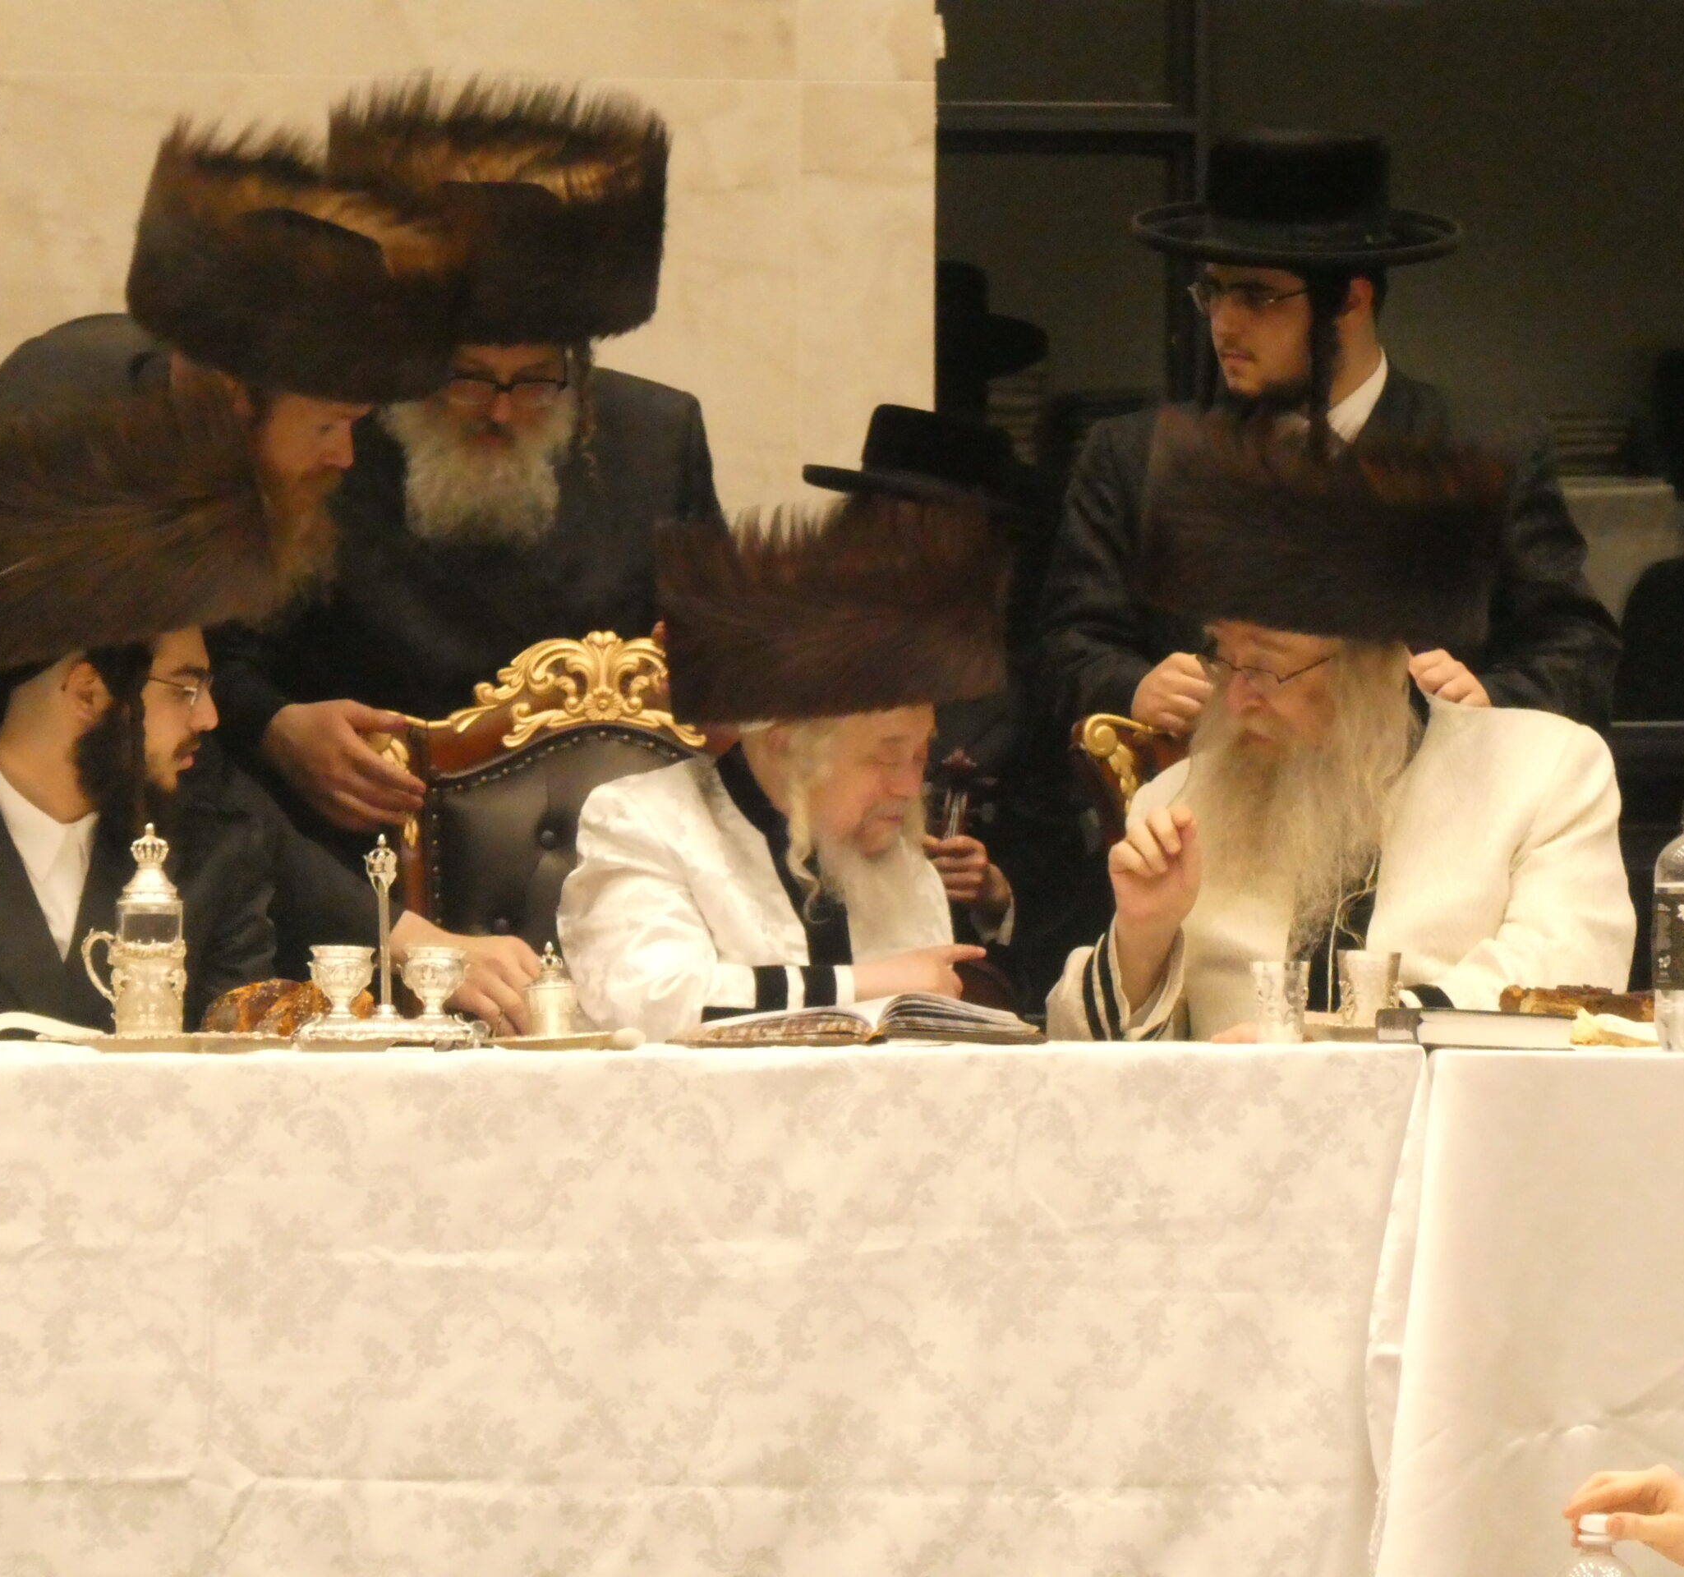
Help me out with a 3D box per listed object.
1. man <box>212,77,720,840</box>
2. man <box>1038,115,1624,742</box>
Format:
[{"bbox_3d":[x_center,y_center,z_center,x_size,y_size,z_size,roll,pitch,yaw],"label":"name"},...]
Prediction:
[{"bbox_3d":[-0.409,0.122,13.250,0.580,1.797,0.460,0,0,0],"label":"man"},{"bbox_3d":[0.529,0.152,13.200,0.620,1.737,0.420,0,0,7],"label":"man"}]

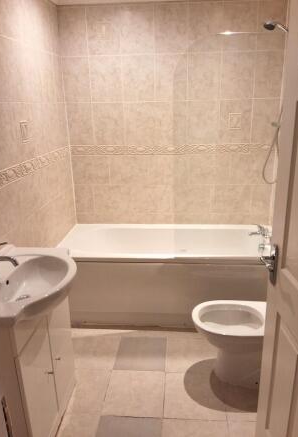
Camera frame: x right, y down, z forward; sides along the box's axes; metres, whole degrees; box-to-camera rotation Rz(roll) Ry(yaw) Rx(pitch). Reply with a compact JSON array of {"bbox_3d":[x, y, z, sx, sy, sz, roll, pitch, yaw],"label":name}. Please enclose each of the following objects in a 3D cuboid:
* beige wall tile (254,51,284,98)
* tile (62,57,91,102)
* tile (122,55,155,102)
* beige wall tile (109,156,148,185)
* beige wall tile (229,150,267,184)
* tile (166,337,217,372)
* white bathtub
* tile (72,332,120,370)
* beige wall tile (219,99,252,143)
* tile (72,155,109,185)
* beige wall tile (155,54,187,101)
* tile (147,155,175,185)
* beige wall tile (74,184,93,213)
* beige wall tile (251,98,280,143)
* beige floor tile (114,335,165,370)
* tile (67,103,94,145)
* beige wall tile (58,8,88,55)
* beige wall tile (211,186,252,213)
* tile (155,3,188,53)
[{"bbox_3d":[0.906,-1.083,2.663,0.209,0.340,0.012,0,19,5],"label":"beige wall tile"},{"bbox_3d":[-0.561,-1.087,2.781,0.211,0.340,0.012,0,19,5],"label":"tile"},{"bbox_3d":[-0.080,-1.075,2.727,0.250,0.334,0.012,0,18,6],"label":"tile"},{"bbox_3d":[-0.162,-0.403,2.970,0.334,0.247,0.012,0,17,4],"label":"beige wall tile"},{"bbox_3d":[0.823,-0.400,2.854,0.332,0.254,0.012,0,18,6],"label":"beige wall tile"},{"bbox_3d":[0.276,0.905,2.322,0.329,0.012,0.332,0,18,5],"label":"tile"},{"bbox_3d":[0.175,0.441,2.815,1.684,0.587,0.727,0,17,4],"label":"white bathtub"},{"bbox_3d":[-0.378,0.904,2.378,0.325,0.012,0.332,0,18,5],"label":"tile"},{"bbox_3d":[0.675,-0.753,2.755,0.250,0.334,0.012,0,18,6],"label":"beige wall tile"},{"bbox_3d":[-0.491,-0.407,3.004,0.321,0.255,0.012,0,19,5],"label":"tile"},{"bbox_3d":[0.174,-1.088,2.735,0.253,0.340,0.012,0,17,4],"label":"beige wall tile"},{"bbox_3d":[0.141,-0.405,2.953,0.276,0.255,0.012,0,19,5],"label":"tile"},{"bbox_3d":[-0.559,-0.165,3.092,0.172,0.258,0.012,0,19,5],"label":"beige wall tile"},{"bbox_3d":[0.914,-0.762,2.778,0.208,0.340,0.012,0,17,4],"label":"beige wall tile"},{"bbox_3d":[-0.049,0.900,2.353,0.327,0.012,0.343,0,17,4],"label":"beige floor tile"},{"bbox_3d":[-0.555,-0.764,2.890,0.214,0.340,0.012,0,17,4],"label":"tile"},{"bbox_3d":[-0.569,-1.420,2.691,0.214,0.352,0.012,0,17,4],"label":"beige wall tile"},{"bbox_3d":[0.686,-0.159,2.945,0.332,0.254,0.012,0,18,6],"label":"beige wall tile"},{"bbox_3d":[0.167,-1.419,2.634,0.253,0.352,0.012,0,17,4],"label":"tile"}]

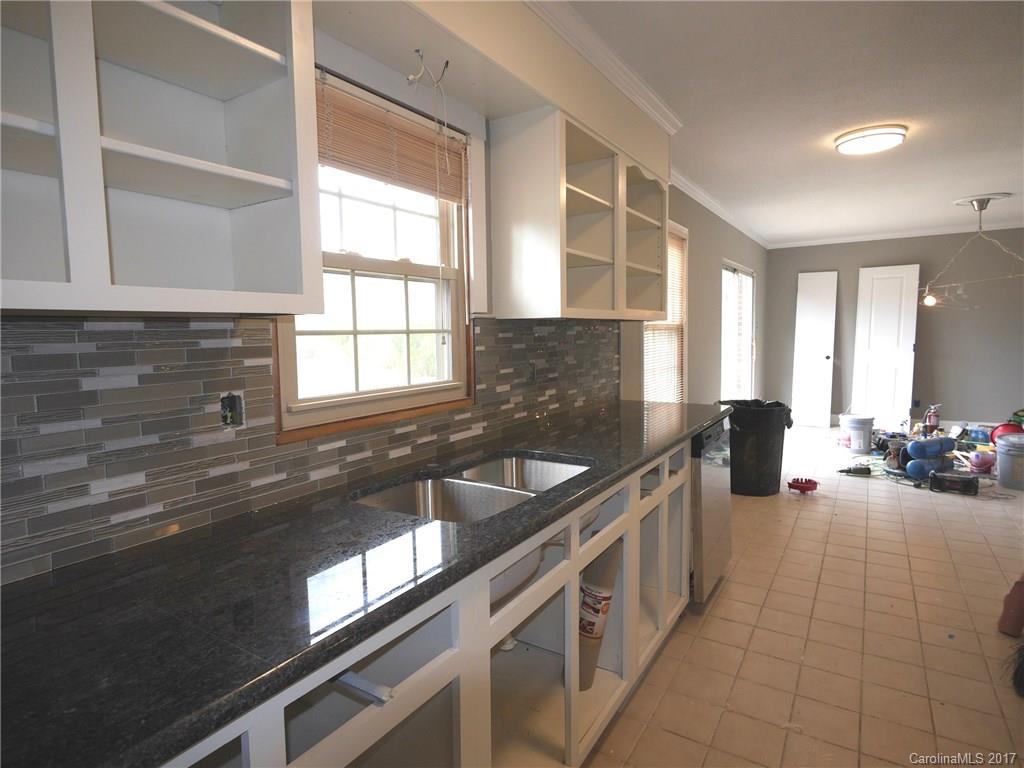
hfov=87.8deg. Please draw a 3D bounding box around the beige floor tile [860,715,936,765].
[{"bbox_3d":[1.254,1.175,1.729,0.200,0.010,0.200,1,6,34],"label":"beige floor tile"}]

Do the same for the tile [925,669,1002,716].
[{"bbox_3d":[1.643,1.126,1.945,0.202,0.010,0.202,2,6,34],"label":"tile"}]

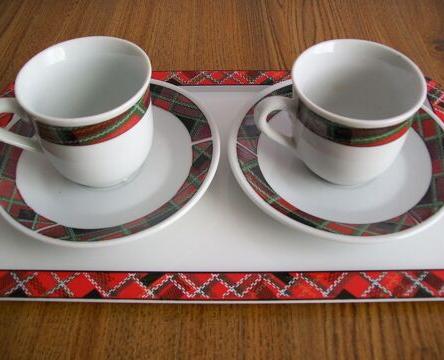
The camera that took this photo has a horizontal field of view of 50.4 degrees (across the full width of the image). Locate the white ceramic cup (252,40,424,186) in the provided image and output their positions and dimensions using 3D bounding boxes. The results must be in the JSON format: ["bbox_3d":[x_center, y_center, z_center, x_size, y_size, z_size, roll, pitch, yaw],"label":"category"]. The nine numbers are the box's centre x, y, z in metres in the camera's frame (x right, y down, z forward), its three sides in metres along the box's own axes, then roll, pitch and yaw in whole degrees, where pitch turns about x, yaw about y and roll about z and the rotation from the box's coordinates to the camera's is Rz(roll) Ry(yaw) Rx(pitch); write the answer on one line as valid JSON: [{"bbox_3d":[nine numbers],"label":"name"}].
[{"bbox_3d":[0.055,-0.030,0.244,0.080,0.057,0.062,-3,52,-2],"label":"white ceramic cup"}]

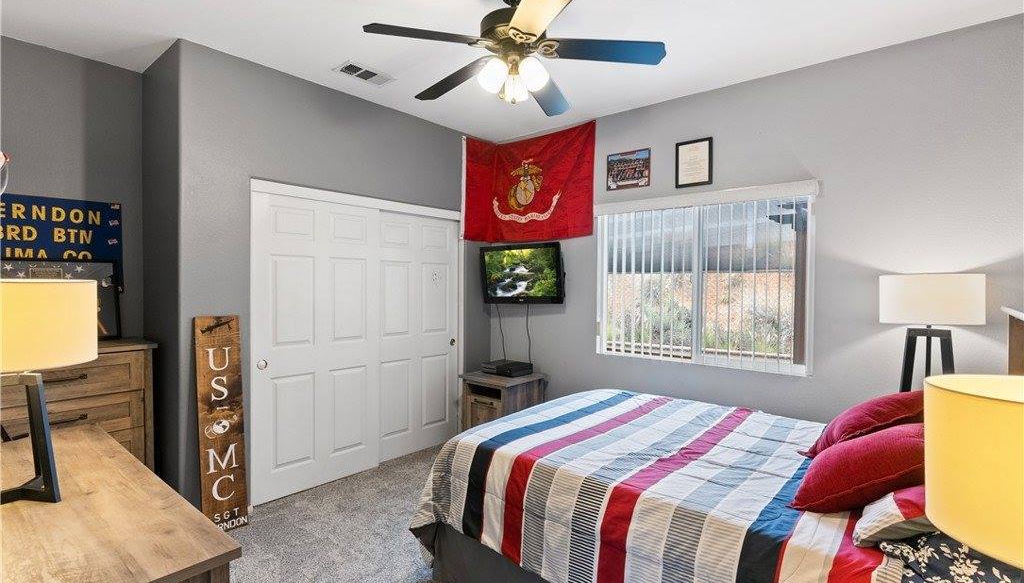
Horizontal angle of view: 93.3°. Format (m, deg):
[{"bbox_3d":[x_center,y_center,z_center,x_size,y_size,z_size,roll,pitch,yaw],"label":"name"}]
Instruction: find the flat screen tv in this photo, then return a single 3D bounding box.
[{"bbox_3d":[0.091,-0.153,4.212,0.785,0.510,0.090,1,8,31],"label":"flat screen tv"}]

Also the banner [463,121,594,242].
[{"bbox_3d":[0.113,-0.926,4.132,1.110,0.920,0.410,1,1,33],"label":"banner"}]

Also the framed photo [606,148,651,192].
[{"bbox_3d":[0.892,-0.934,3.727,0.358,0.280,0.020,1,1,40],"label":"framed photo"}]

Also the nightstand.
[{"bbox_3d":[-0.077,1.042,4.178,0.535,0.610,0.530,1,1,40],"label":"nightstand"}]

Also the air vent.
[{"bbox_3d":[-0.948,-1.393,3.137,0.217,0.020,0.360,1,1,40],"label":"air vent"}]

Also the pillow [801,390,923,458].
[{"bbox_3d":[1.505,0.562,2.079,0.450,0.170,0.450,0,-33,-50],"label":"pillow"}]

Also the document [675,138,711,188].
[{"bbox_3d":[1.277,-0.902,3.400,0.256,0.320,0.020,1,1,40],"label":"document"}]

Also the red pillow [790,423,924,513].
[{"bbox_3d":[1.180,0.567,1.581,0.450,0.170,0.450,-38,-24,34],"label":"red pillow"}]

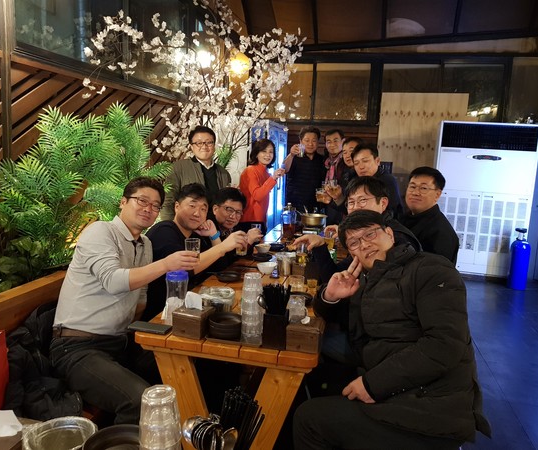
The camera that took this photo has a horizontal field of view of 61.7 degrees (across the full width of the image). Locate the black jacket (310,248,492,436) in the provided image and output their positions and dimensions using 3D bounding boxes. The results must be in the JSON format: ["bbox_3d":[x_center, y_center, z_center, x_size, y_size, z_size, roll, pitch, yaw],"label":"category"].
[{"bbox_3d":[0.476,0.404,1.620,0.480,0.640,0.570,-4,11,-36],"label":"black jacket"}]

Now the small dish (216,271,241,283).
[{"bbox_3d":[-0.220,0.286,2.480,0.138,0.034,0.138,3,8,0],"label":"small dish"}]

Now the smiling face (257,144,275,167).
[{"bbox_3d":[-0.019,-0.652,4.200,0.150,0.200,0.130,-5,7,-20],"label":"smiling face"}]

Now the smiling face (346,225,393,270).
[{"bbox_3d":[0.357,0.080,1.600,0.160,0.190,0.140,-21,5,32],"label":"smiling face"}]

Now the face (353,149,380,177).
[{"bbox_3d":[0.653,-0.419,3.020,0.160,0.200,0.140,-5,11,40],"label":"face"}]

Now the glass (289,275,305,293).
[{"bbox_3d":[0.144,0.304,2.240,0.074,0.095,0.074,4,9,12],"label":"glass"}]

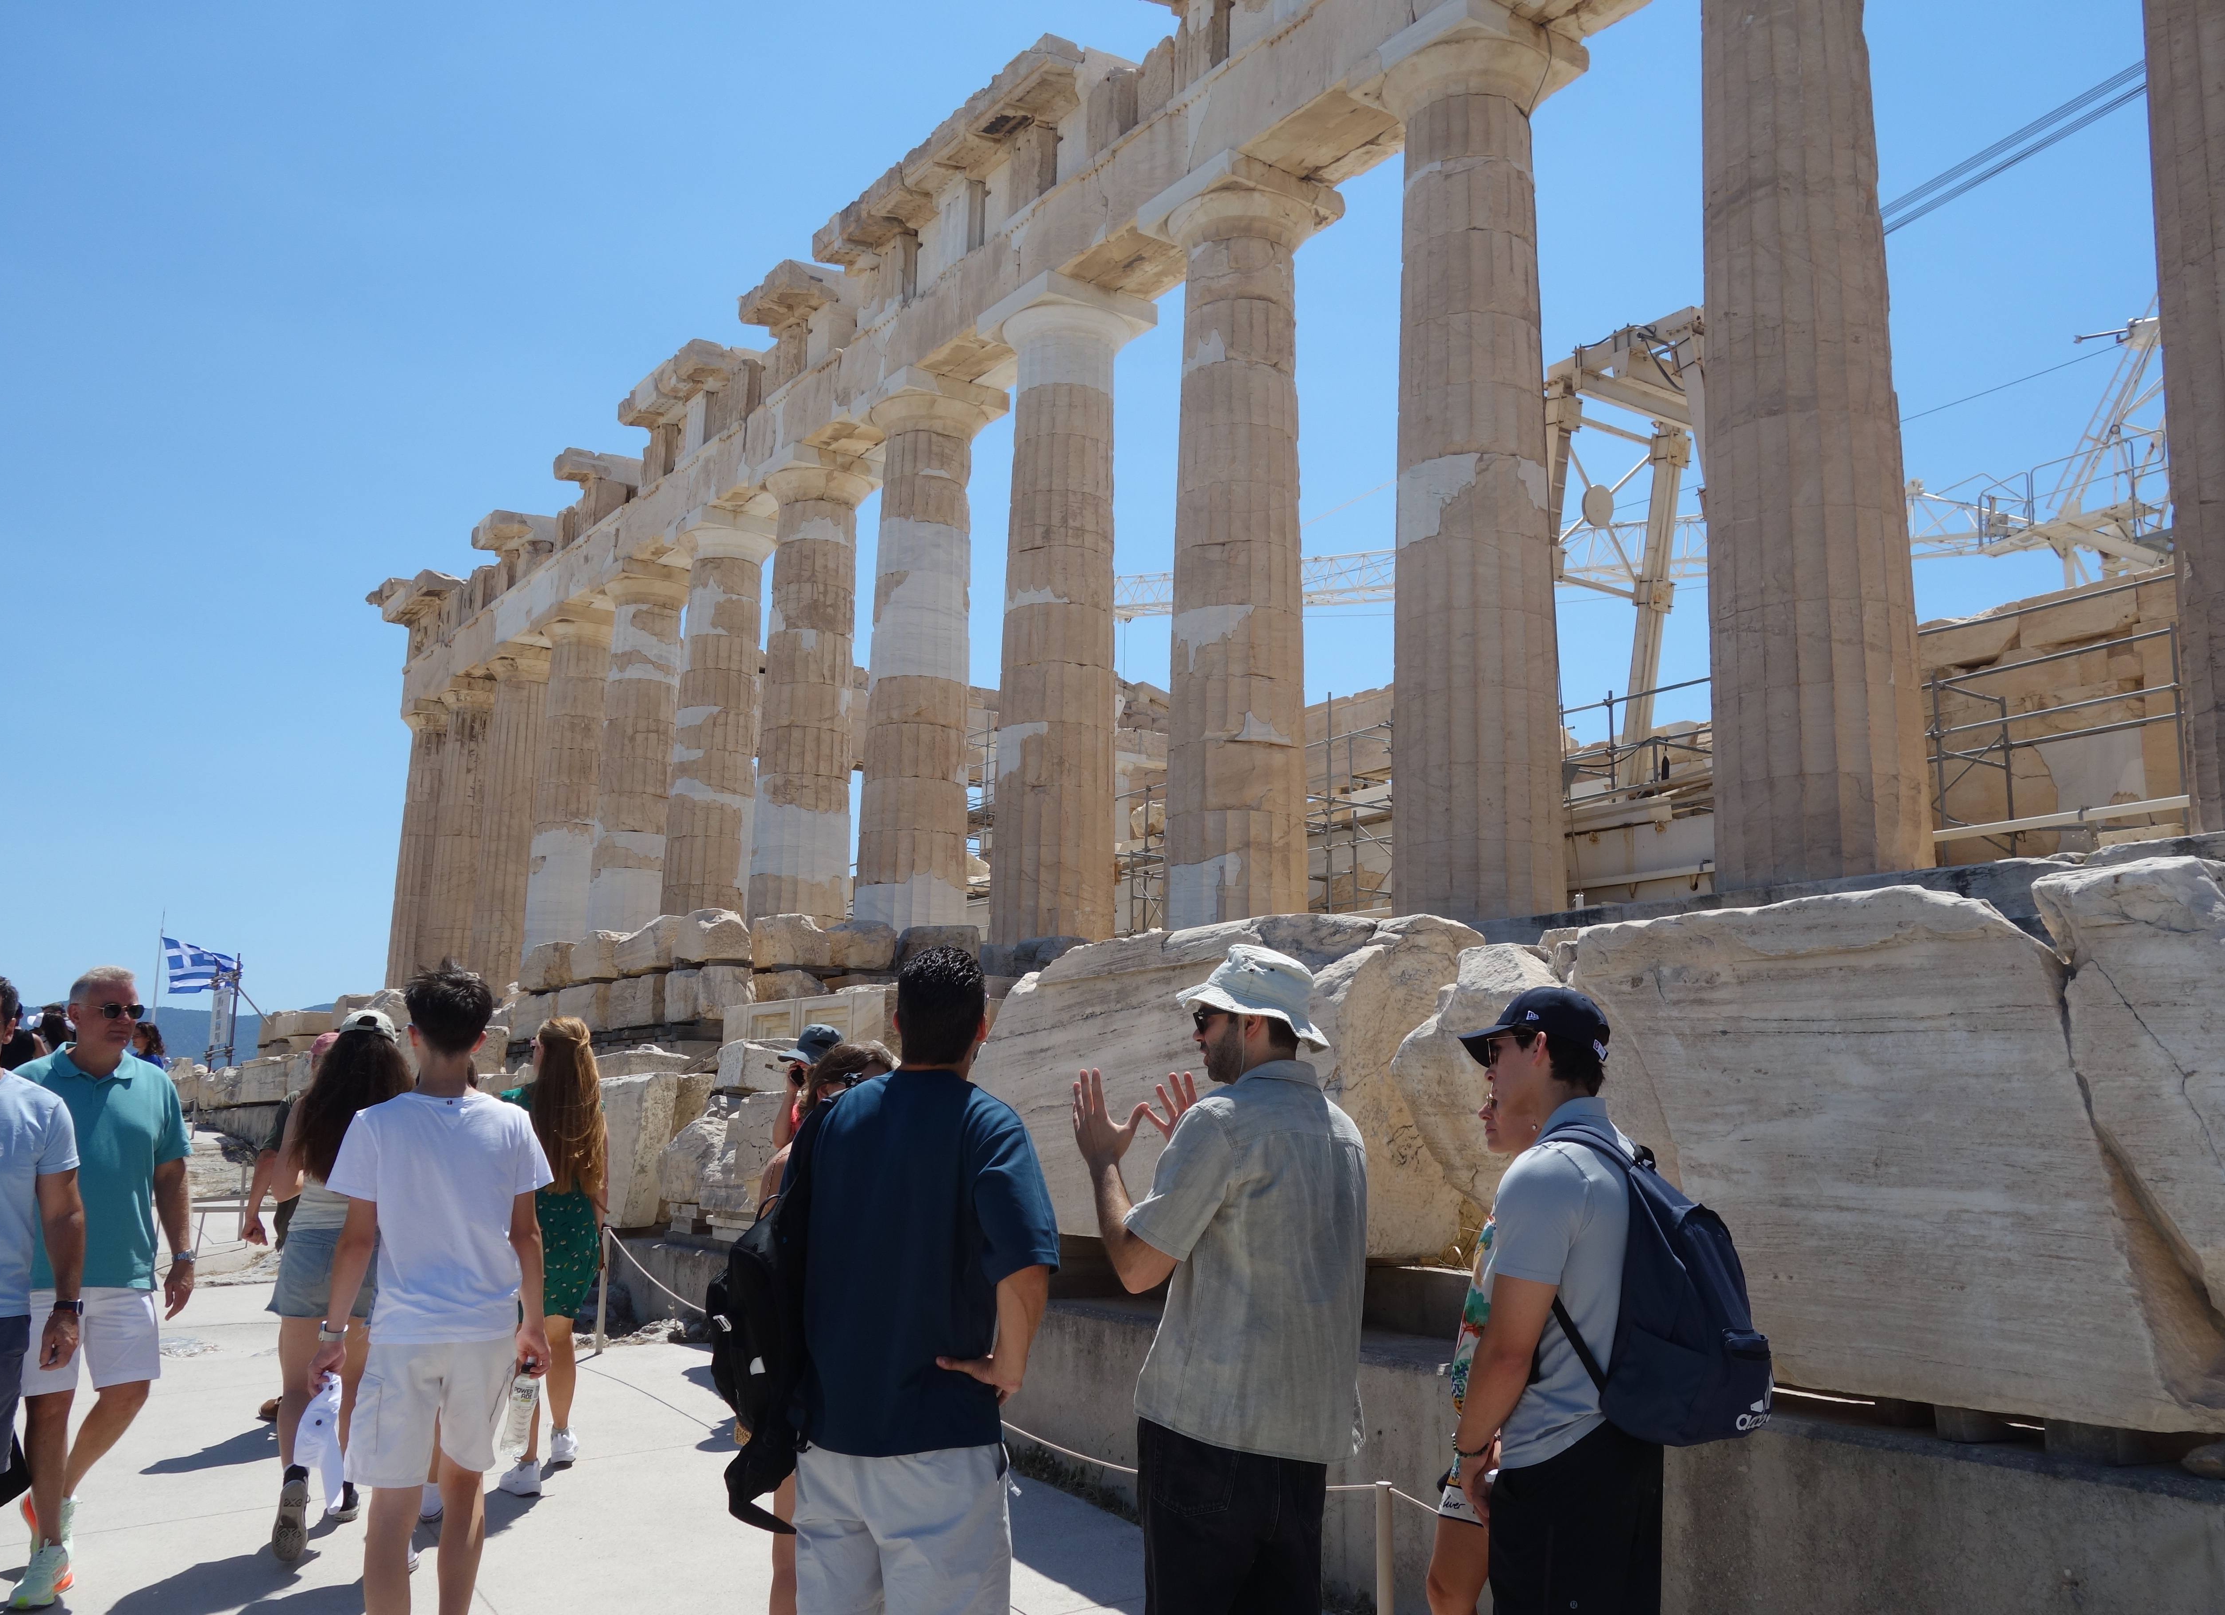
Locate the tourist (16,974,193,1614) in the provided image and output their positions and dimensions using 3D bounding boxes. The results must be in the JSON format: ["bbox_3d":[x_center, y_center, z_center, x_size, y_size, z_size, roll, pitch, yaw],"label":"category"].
[{"bbox_3d":[-3.013,1.419,5.580,0.560,1.770,0.600,5,-11,-21],"label":"tourist"}]

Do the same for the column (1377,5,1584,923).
[{"bbox_3d":[4.144,-3.764,21.636,2.020,10.430,2.020,1,-11,0],"label":"column"}]

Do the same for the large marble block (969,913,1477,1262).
[{"bbox_3d":[0.372,1.218,8.392,0.770,1.370,3.000,8,-12,-34],"label":"large marble block"}]

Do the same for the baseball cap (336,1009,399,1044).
[{"bbox_3d":[-2.382,0.699,6.026,0.185,0.130,0.270,5,-11,-21],"label":"baseball cap"}]

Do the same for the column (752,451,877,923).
[{"bbox_3d":[-5.747,-1.382,35.485,2.020,10.430,2.020,8,-13,-34],"label":"column"}]

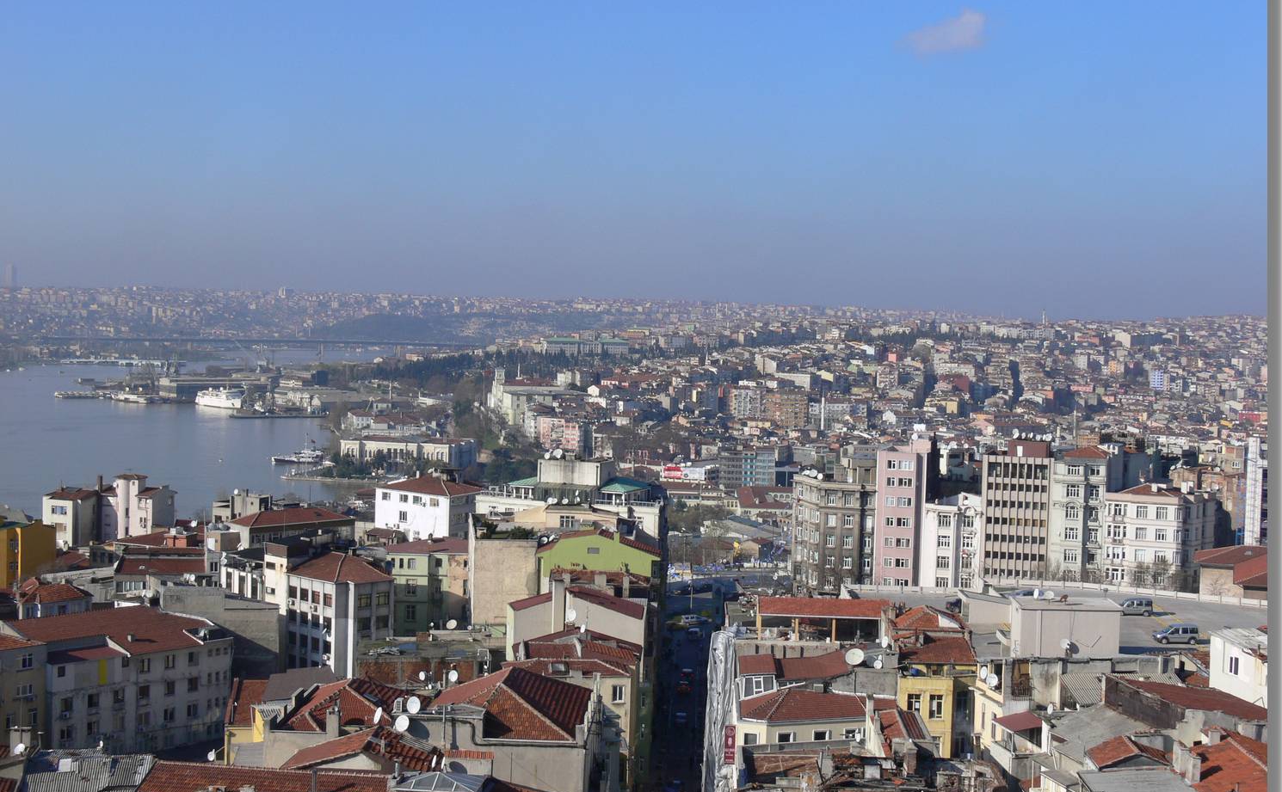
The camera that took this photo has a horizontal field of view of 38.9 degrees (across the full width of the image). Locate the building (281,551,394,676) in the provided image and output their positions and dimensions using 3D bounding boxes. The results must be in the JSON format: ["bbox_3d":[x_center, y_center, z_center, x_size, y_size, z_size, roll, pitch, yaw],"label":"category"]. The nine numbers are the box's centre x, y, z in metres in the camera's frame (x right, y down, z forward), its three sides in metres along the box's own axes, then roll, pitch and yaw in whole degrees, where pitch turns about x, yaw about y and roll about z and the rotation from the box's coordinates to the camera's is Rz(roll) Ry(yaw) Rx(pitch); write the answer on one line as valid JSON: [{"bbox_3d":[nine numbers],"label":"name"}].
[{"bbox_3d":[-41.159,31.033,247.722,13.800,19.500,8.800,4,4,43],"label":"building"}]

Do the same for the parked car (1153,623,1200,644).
[{"bbox_3d":[52.019,23.110,176.851,4.280,1.820,1.790,1,3,-4],"label":"parked car"}]

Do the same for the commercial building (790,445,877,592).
[{"bbox_3d":[33.755,21.269,311.923,14.000,25.060,12.500,2,3,16],"label":"commercial building"}]

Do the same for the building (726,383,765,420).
[{"bbox_3d":[72.710,5.419,1261.966,26.000,24.420,14.000,1,3,-5],"label":"building"}]

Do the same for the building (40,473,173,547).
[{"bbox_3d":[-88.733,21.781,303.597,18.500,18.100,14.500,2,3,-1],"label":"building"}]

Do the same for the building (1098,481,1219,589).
[{"bbox_3d":[83.267,23.209,293.775,12.800,18.500,17.000,3,3,30],"label":"building"}]

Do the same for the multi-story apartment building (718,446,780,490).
[{"bbox_3d":[50.259,35.690,868.484,29.000,21.540,13.000,1,3,-3],"label":"multi-story apartment building"}]

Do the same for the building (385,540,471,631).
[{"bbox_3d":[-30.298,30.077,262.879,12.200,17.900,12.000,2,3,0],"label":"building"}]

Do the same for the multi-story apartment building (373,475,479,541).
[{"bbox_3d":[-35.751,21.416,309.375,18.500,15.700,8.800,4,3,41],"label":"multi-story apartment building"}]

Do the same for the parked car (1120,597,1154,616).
[{"bbox_3d":[51.548,22.093,191.144,4.200,1.820,1.730,2,3,0],"label":"parked car"}]

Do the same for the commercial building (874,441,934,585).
[{"bbox_3d":[44.795,20.735,309.368,8.500,26.530,13.000,2,3,15],"label":"commercial building"}]

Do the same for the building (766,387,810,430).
[{"bbox_3d":[93.884,7.197,1159.685,20.000,24.300,17.000,0,3,-26],"label":"building"}]

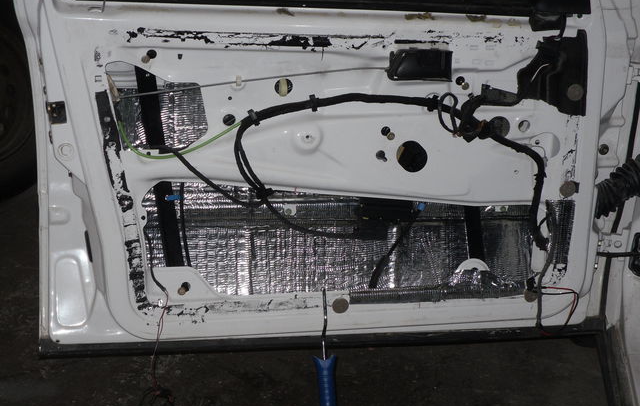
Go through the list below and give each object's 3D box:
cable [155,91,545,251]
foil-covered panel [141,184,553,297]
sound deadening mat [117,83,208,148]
[{"bbox_3d":[0.059,-0.051,2.203,0.691,0.308,0.080,-1,26,-8],"label":"cable"},{"bbox_3d":[0.053,0.073,2.320,0.761,0.242,0.080,-1,26,-8],"label":"foil-covered panel"},{"bbox_3d":[-0.272,-0.151,2.174,0.158,0.119,0.030,-1,26,-8],"label":"sound deadening mat"}]

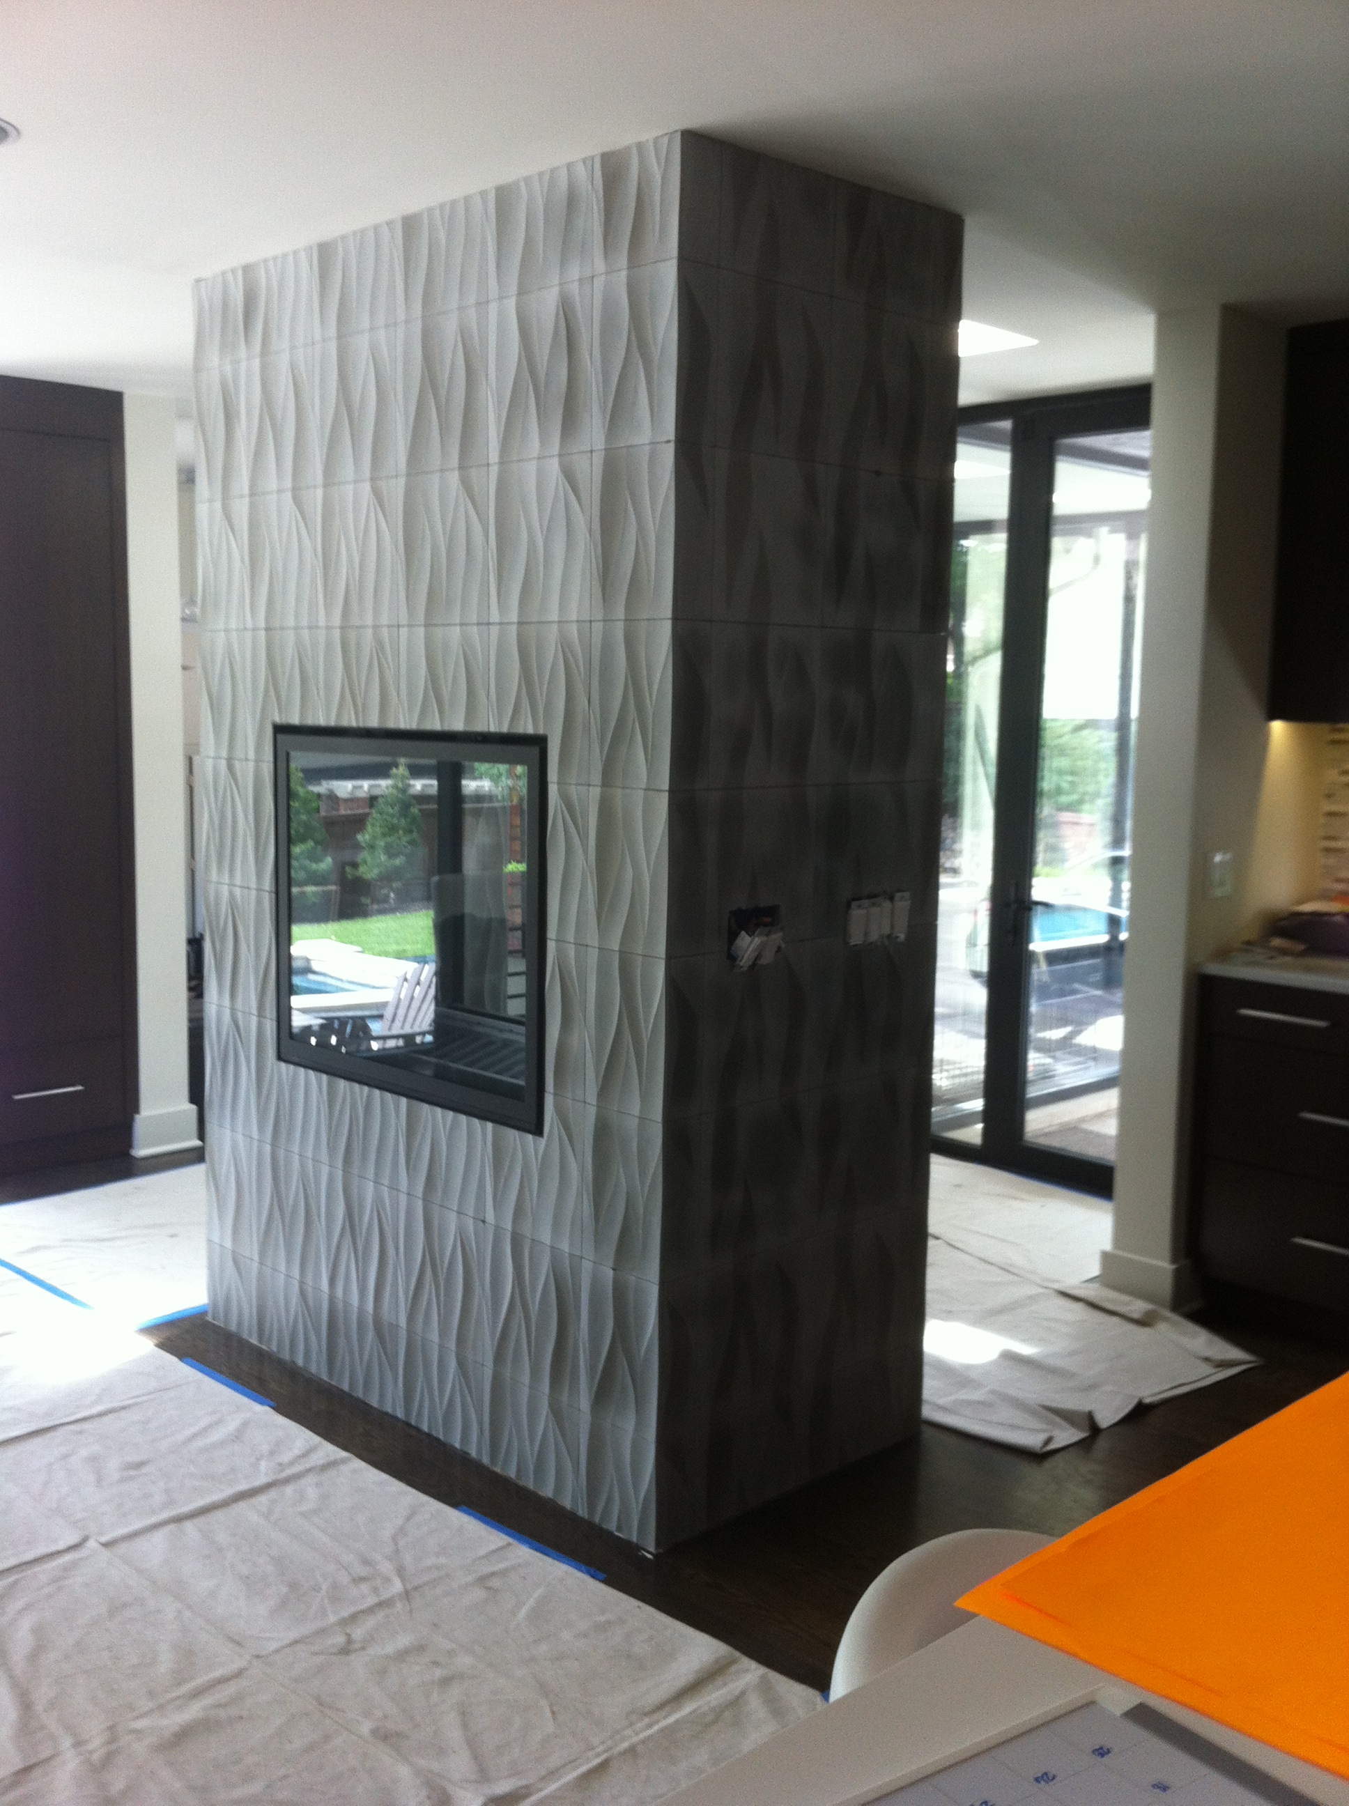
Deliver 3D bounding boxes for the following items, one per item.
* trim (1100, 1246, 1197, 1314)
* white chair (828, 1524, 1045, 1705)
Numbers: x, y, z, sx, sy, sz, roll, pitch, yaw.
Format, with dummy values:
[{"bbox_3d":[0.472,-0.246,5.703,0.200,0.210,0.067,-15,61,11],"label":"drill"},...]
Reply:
[{"bbox_3d":[1.273,1.002,4.865,0.140,0.136,0.221,-5,9,-43],"label":"trim"},{"bbox_3d":[0.462,1.029,1.662,0.480,0.810,0.530,-4,8,-35],"label":"white chair"}]

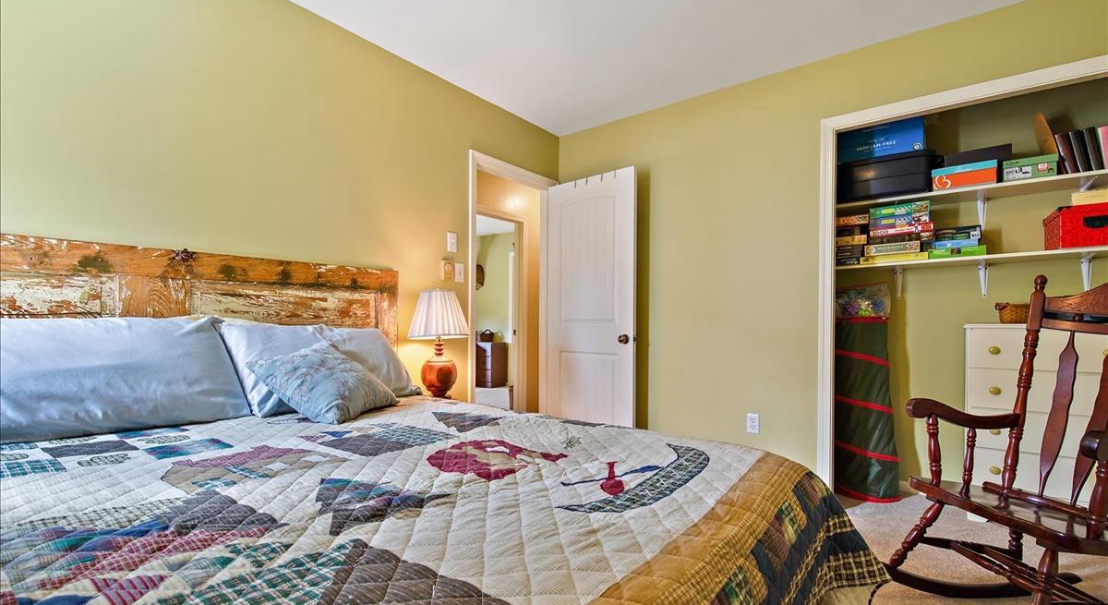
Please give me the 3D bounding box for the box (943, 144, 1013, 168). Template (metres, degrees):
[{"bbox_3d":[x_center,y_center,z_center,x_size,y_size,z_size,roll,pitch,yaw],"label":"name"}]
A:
[{"bbox_3d":[2.392,-0.750,2.647,0.320,0.240,0.145,0,-2,39],"label":"box"}]

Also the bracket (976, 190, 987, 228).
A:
[{"bbox_3d":[2.406,-0.508,2.591,0.041,0.178,0.242,0,-2,39],"label":"bracket"}]

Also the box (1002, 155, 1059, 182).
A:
[{"bbox_3d":[2.536,-0.694,2.473,0.200,0.104,0.281,0,-2,39],"label":"box"}]

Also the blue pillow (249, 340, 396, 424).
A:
[{"bbox_3d":[-0.831,0.287,1.716,0.390,0.136,0.378,35,14,10],"label":"blue pillow"}]

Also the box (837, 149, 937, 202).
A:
[{"bbox_3d":[2.029,-0.737,2.829,0.533,0.235,0.291,0,-2,39],"label":"box"}]

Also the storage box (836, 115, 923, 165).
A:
[{"bbox_3d":[2.009,-0.972,2.847,0.427,0.220,0.276,0,-2,39],"label":"storage box"}]

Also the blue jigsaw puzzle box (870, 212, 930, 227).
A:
[{"bbox_3d":[2.082,-0.485,2.770,0.275,0.049,0.242,0,-2,39],"label":"blue jigsaw puzzle box"}]

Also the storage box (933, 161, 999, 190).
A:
[{"bbox_3d":[2.302,-0.693,2.595,0.264,0.117,0.194,0,-2,39],"label":"storage box"}]

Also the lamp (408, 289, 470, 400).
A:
[{"bbox_3d":[-0.619,0.184,2.501,0.315,0.585,0.315,1,-1,0],"label":"lamp"}]

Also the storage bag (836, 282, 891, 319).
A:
[{"bbox_3d":[1.897,0.000,2.836,0.291,0.205,0.126,0,-2,39],"label":"storage bag"}]

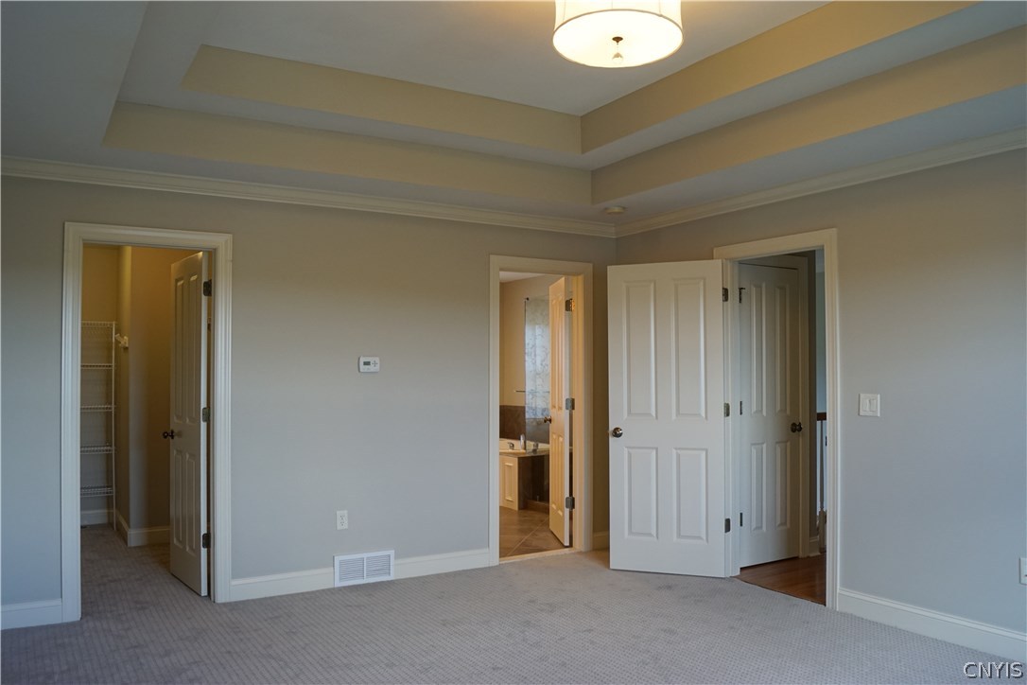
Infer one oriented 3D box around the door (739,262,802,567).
[{"bbox_3d":[1.762,0.491,5.331,0.612,2.032,0.040,1,-2,-32],"label":"door"}]

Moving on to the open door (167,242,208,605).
[{"bbox_3d":[-2.027,0.489,4.836,0.040,2.032,0.693,2,-3,-38],"label":"open door"}]

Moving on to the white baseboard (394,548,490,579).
[{"bbox_3d":[-0.464,1.460,5.094,0.678,0.120,0.018,1,-2,-28],"label":"white baseboard"}]

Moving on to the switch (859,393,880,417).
[{"bbox_3d":[1.931,0.341,4.168,0.012,0.119,0.117,1,-2,-33],"label":"switch"}]

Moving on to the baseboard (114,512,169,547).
[{"bbox_3d":[-3.029,1.503,6.311,0.340,0.120,0.950,1,-2,-33],"label":"baseboard"}]

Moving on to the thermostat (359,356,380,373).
[{"bbox_3d":[-0.915,0.140,4.887,0.124,0.097,0.030,1,-2,-28],"label":"thermostat"}]

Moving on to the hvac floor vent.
[{"bbox_3d":[-0.933,1.414,4.834,0.385,0.190,0.028,1,-2,-28],"label":"hvac floor vent"}]

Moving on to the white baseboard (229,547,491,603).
[{"bbox_3d":[-0.903,1.452,4.856,1.676,0.120,0.018,1,-2,-28],"label":"white baseboard"}]

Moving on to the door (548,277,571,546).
[{"bbox_3d":[0.365,0.531,6.178,0.040,2.032,0.675,0,-2,-7],"label":"door"}]

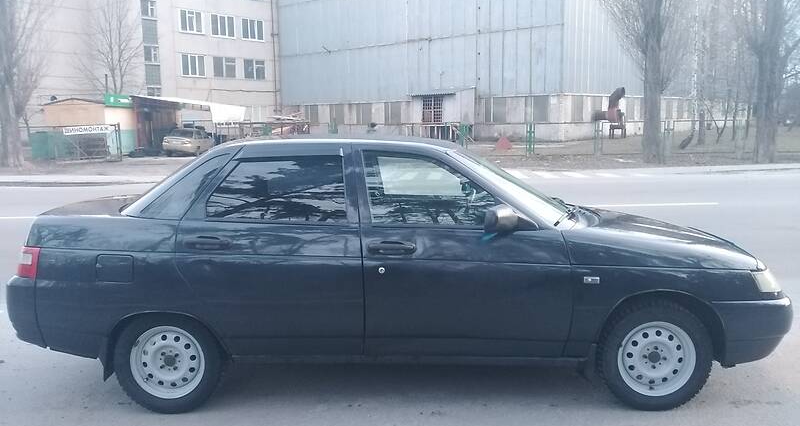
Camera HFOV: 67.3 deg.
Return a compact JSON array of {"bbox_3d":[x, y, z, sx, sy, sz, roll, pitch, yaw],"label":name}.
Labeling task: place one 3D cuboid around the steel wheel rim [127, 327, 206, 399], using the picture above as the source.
[{"bbox_3d":[-1.196,0.762,3.151,0.388,0.388,0.120,-1,9,2],"label":"steel wheel rim"}]

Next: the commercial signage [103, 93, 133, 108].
[{"bbox_3d":[-14.980,-5.980,32.000,1.420,0.740,0.120,-4,9,-18],"label":"commercial signage"}]

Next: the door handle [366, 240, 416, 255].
[{"bbox_3d":[-0.042,0.167,2.916,0.235,0.072,0.050,-1,9,2],"label":"door handle"}]

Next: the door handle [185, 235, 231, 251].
[{"bbox_3d":[-0.942,0.148,2.946,0.225,0.072,0.050,-1,9,2],"label":"door handle"}]

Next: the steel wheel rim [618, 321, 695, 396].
[{"bbox_3d":[1.295,0.726,3.073,0.388,0.388,0.120,-1,9,2],"label":"steel wheel rim"}]

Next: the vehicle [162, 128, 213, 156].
[{"bbox_3d":[-11.393,-3.846,32.400,1.690,1.430,4.250,-2,9,-4],"label":"vehicle"}]

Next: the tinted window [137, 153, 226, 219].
[{"bbox_3d":[-1.094,-0.138,3.036,0.430,0.340,0.060,-1,-9,2],"label":"tinted window"}]

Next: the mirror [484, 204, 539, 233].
[{"bbox_3d":[0.511,0.023,2.849,0.220,0.145,0.200,-1,9,2],"label":"mirror"}]

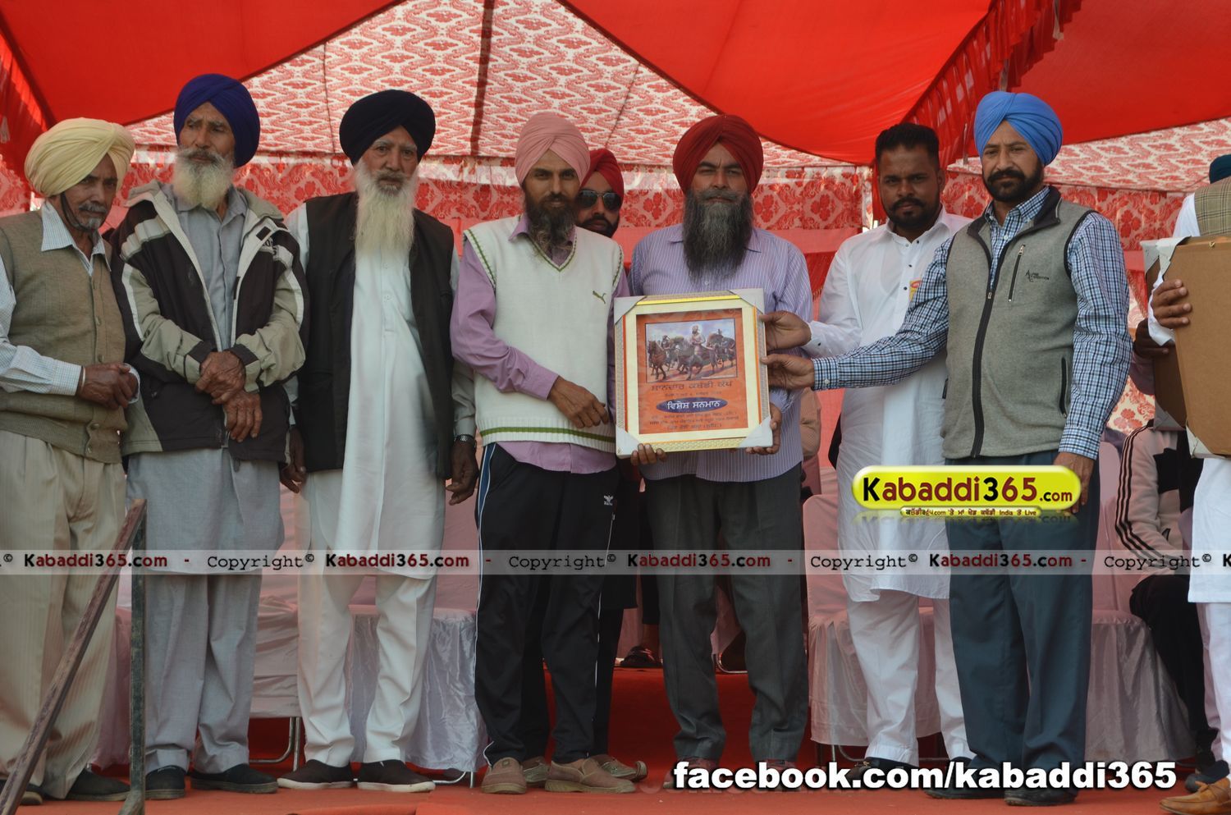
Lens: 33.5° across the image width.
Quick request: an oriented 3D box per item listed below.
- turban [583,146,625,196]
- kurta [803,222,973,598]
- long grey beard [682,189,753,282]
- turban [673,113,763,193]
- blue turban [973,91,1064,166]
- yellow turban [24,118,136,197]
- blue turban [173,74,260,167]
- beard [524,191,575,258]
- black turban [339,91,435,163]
[{"bbox_3d":[-0.043,-0.656,5.720,0.165,0.140,0.220,0,-2,-3],"label":"turban"},{"bbox_3d":[0.740,-0.004,5.420,0.530,1.020,0.390,-1,-3,17],"label":"kurta"},{"bbox_3d":[0.256,-0.429,5.100,0.175,0.225,0.140,0,-2,3],"label":"long grey beard"},{"bbox_3d":[0.265,-0.661,5.320,0.235,0.197,0.260,0,-2,-2],"label":"turban"},{"bbox_3d":[0.988,-0.684,5.020,0.215,0.185,0.250,-1,-3,28],"label":"blue turban"},{"bbox_3d":[-1.322,-0.617,5.050,0.285,0.190,0.245,6,3,44],"label":"yellow turban"},{"bbox_3d":[-0.984,-0.707,5.050,0.205,0.225,0.250,0,-2,11],"label":"blue turban"},{"bbox_3d":[-0.166,-0.465,5.190,0.128,0.166,0.120,0,-2,-8],"label":"beard"},{"bbox_3d":[-0.571,-0.702,5.130,0.240,0.185,0.260,1,-2,-16],"label":"black turban"}]

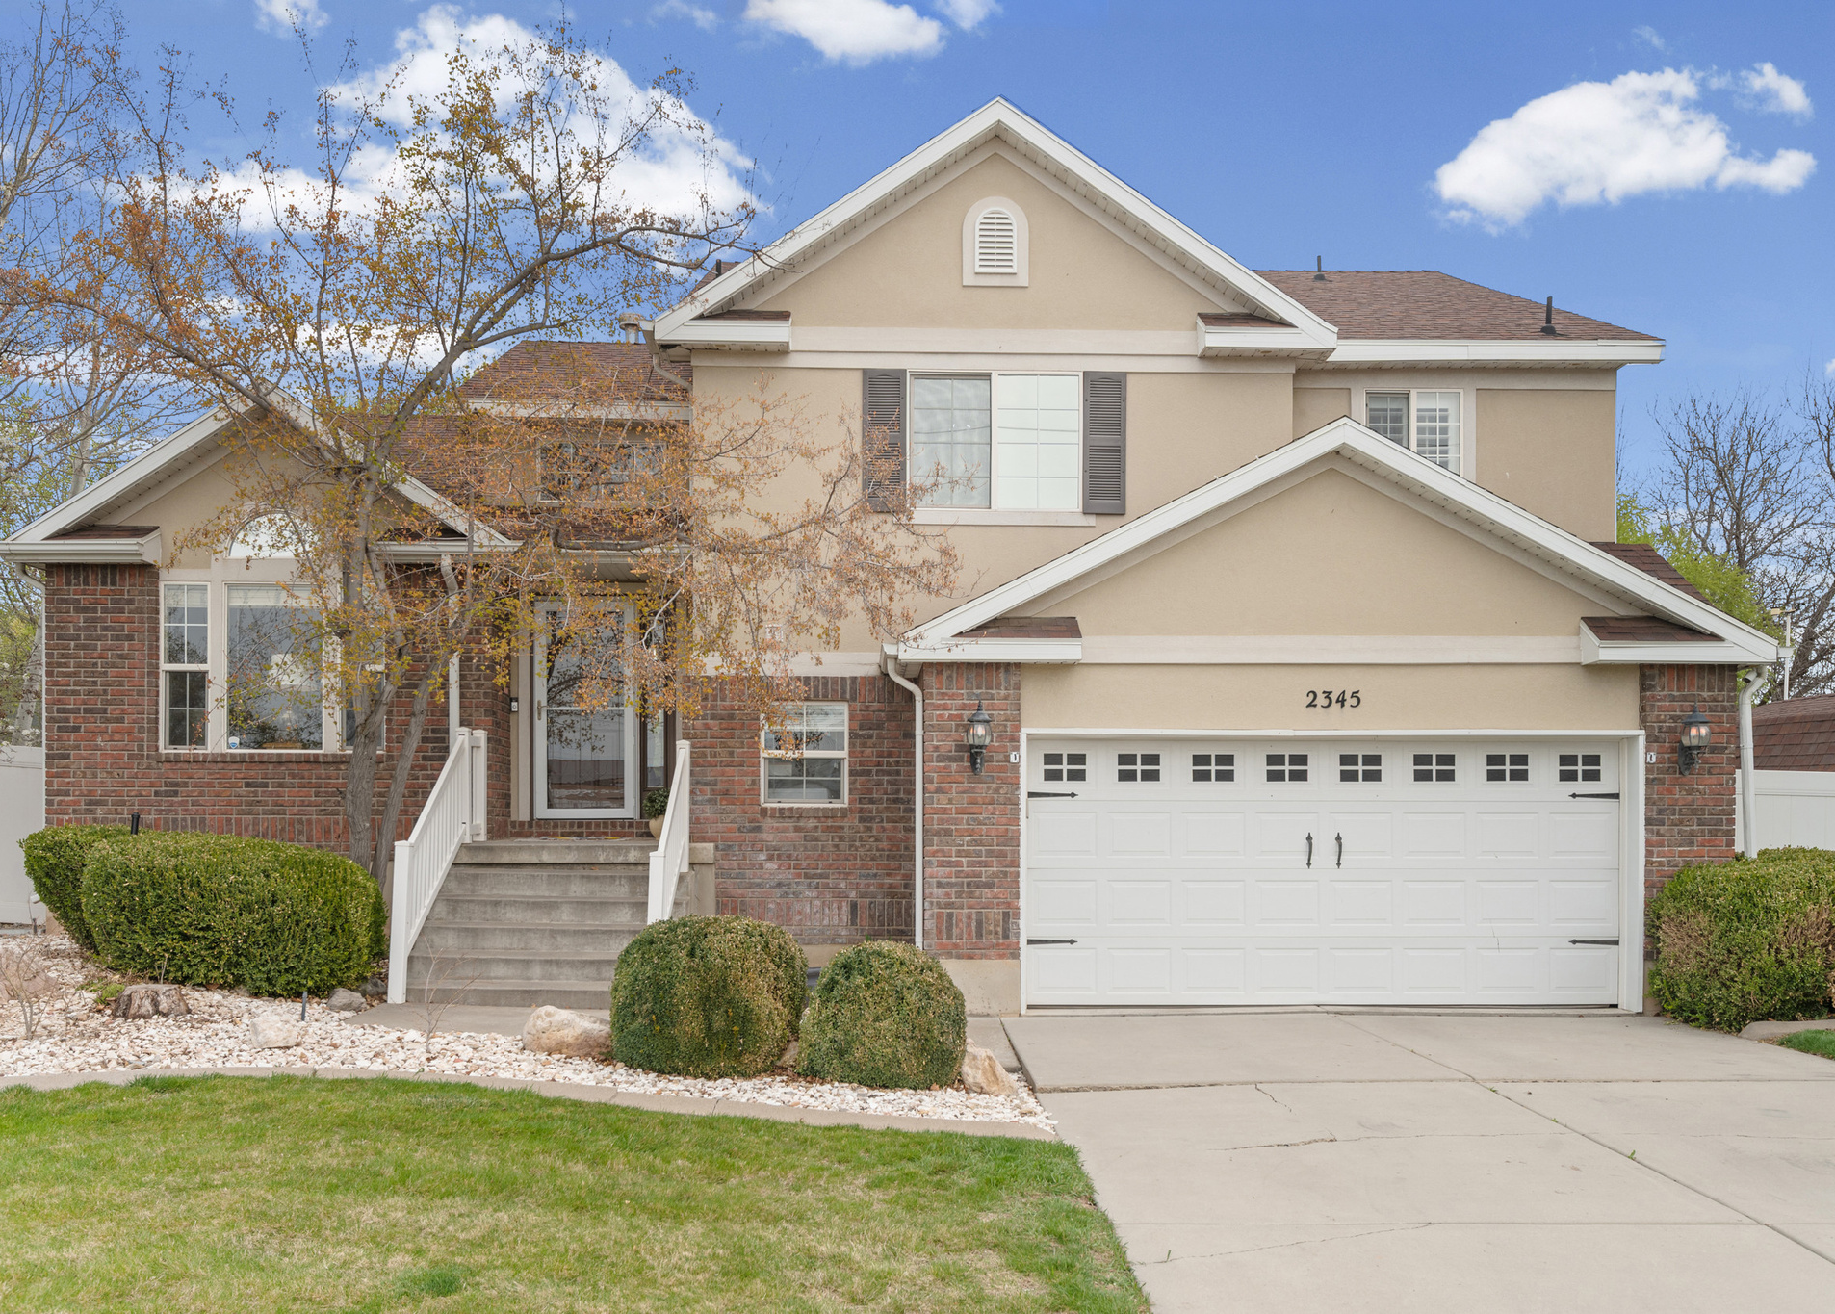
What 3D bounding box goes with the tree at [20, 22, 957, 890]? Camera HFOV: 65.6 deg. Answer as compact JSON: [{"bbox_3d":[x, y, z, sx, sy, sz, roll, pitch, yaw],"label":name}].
[{"bbox_3d":[-3.380,-1.213,11.100,7.300,7.400,5.600,0,-2,-2],"label":"tree"}]

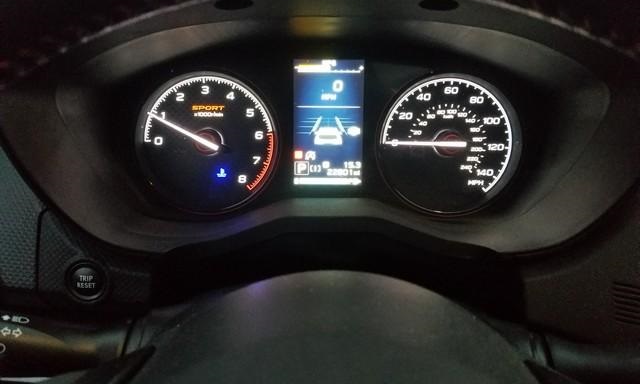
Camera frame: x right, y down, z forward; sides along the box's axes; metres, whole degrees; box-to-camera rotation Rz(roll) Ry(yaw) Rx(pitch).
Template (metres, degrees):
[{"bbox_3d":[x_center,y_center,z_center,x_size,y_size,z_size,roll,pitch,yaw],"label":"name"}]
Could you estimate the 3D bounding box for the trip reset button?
[{"bbox_3d":[-0.139,0.053,0.287,0.024,0.024,0.009,0,-5,-3],"label":"trip reset button"}]

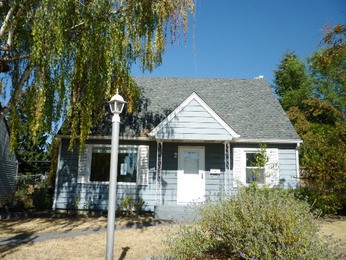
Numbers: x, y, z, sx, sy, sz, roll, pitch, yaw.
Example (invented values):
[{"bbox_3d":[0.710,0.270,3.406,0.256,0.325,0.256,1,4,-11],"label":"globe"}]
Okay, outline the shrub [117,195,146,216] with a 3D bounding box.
[{"bbox_3d":[-1.435,2.617,10.030,1.030,0.740,0.780,1,-8,-1],"label":"shrub"}]

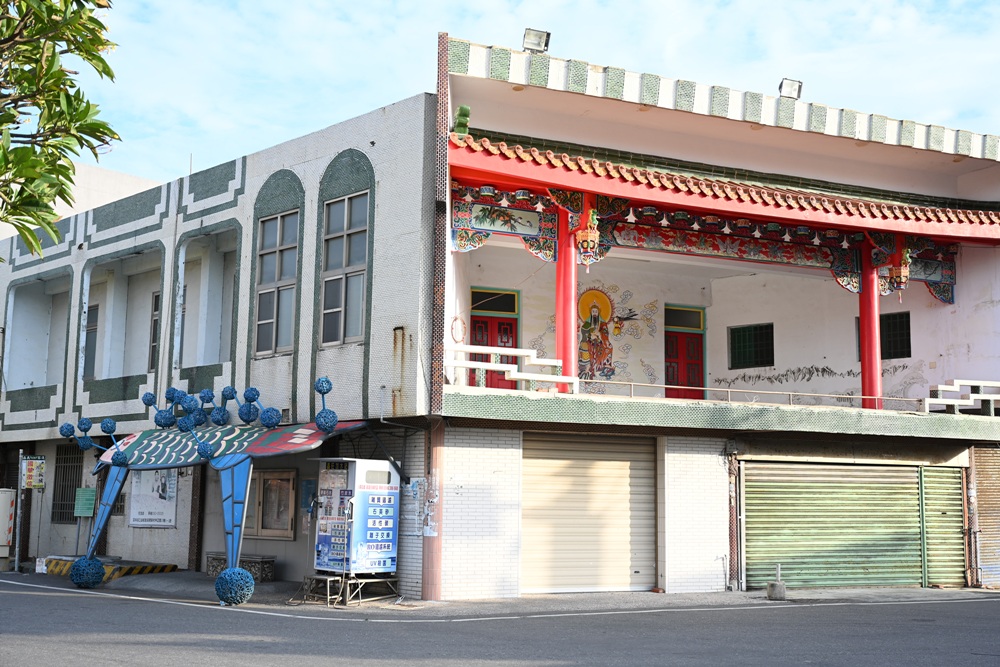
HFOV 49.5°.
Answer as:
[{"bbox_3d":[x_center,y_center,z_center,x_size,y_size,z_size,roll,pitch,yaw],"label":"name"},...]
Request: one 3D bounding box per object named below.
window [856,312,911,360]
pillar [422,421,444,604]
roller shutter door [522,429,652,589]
[{"bbox_3d":[7.838,0.076,22.072,1.151,0.922,0.120,-7,-11,43],"label":"window"},{"bbox_3d":[-1.007,2.621,16.223,0.310,2.661,0.310,1,-8,0],"label":"pillar"},{"bbox_3d":[1.454,2.870,17.361,2.397,2.494,0.120,4,-9,-22],"label":"roller shutter door"}]

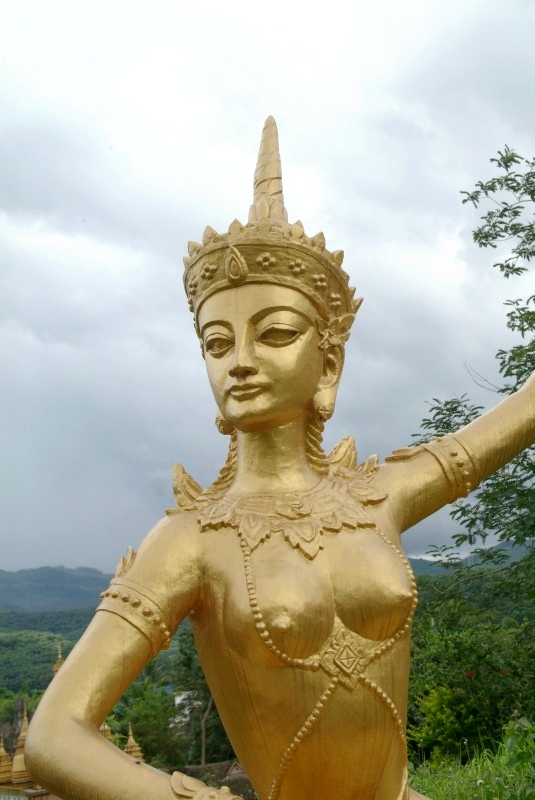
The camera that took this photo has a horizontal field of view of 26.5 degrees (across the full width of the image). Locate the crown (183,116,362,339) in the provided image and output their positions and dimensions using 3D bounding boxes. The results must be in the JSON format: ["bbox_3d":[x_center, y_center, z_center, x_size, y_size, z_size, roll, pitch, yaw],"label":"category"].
[{"bbox_3d":[0.008,-0.327,2.124,0.340,0.440,0.330,0,-11,0],"label":"crown"}]

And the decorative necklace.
[{"bbox_3d":[0.042,0.186,1.980,0.360,0.180,0.220,-3,-12,-19],"label":"decorative necklace"}]

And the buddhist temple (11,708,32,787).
[{"bbox_3d":[-5.120,7.300,24.000,0.550,1.660,0.550,3,-12,-15],"label":"buddhist temple"}]

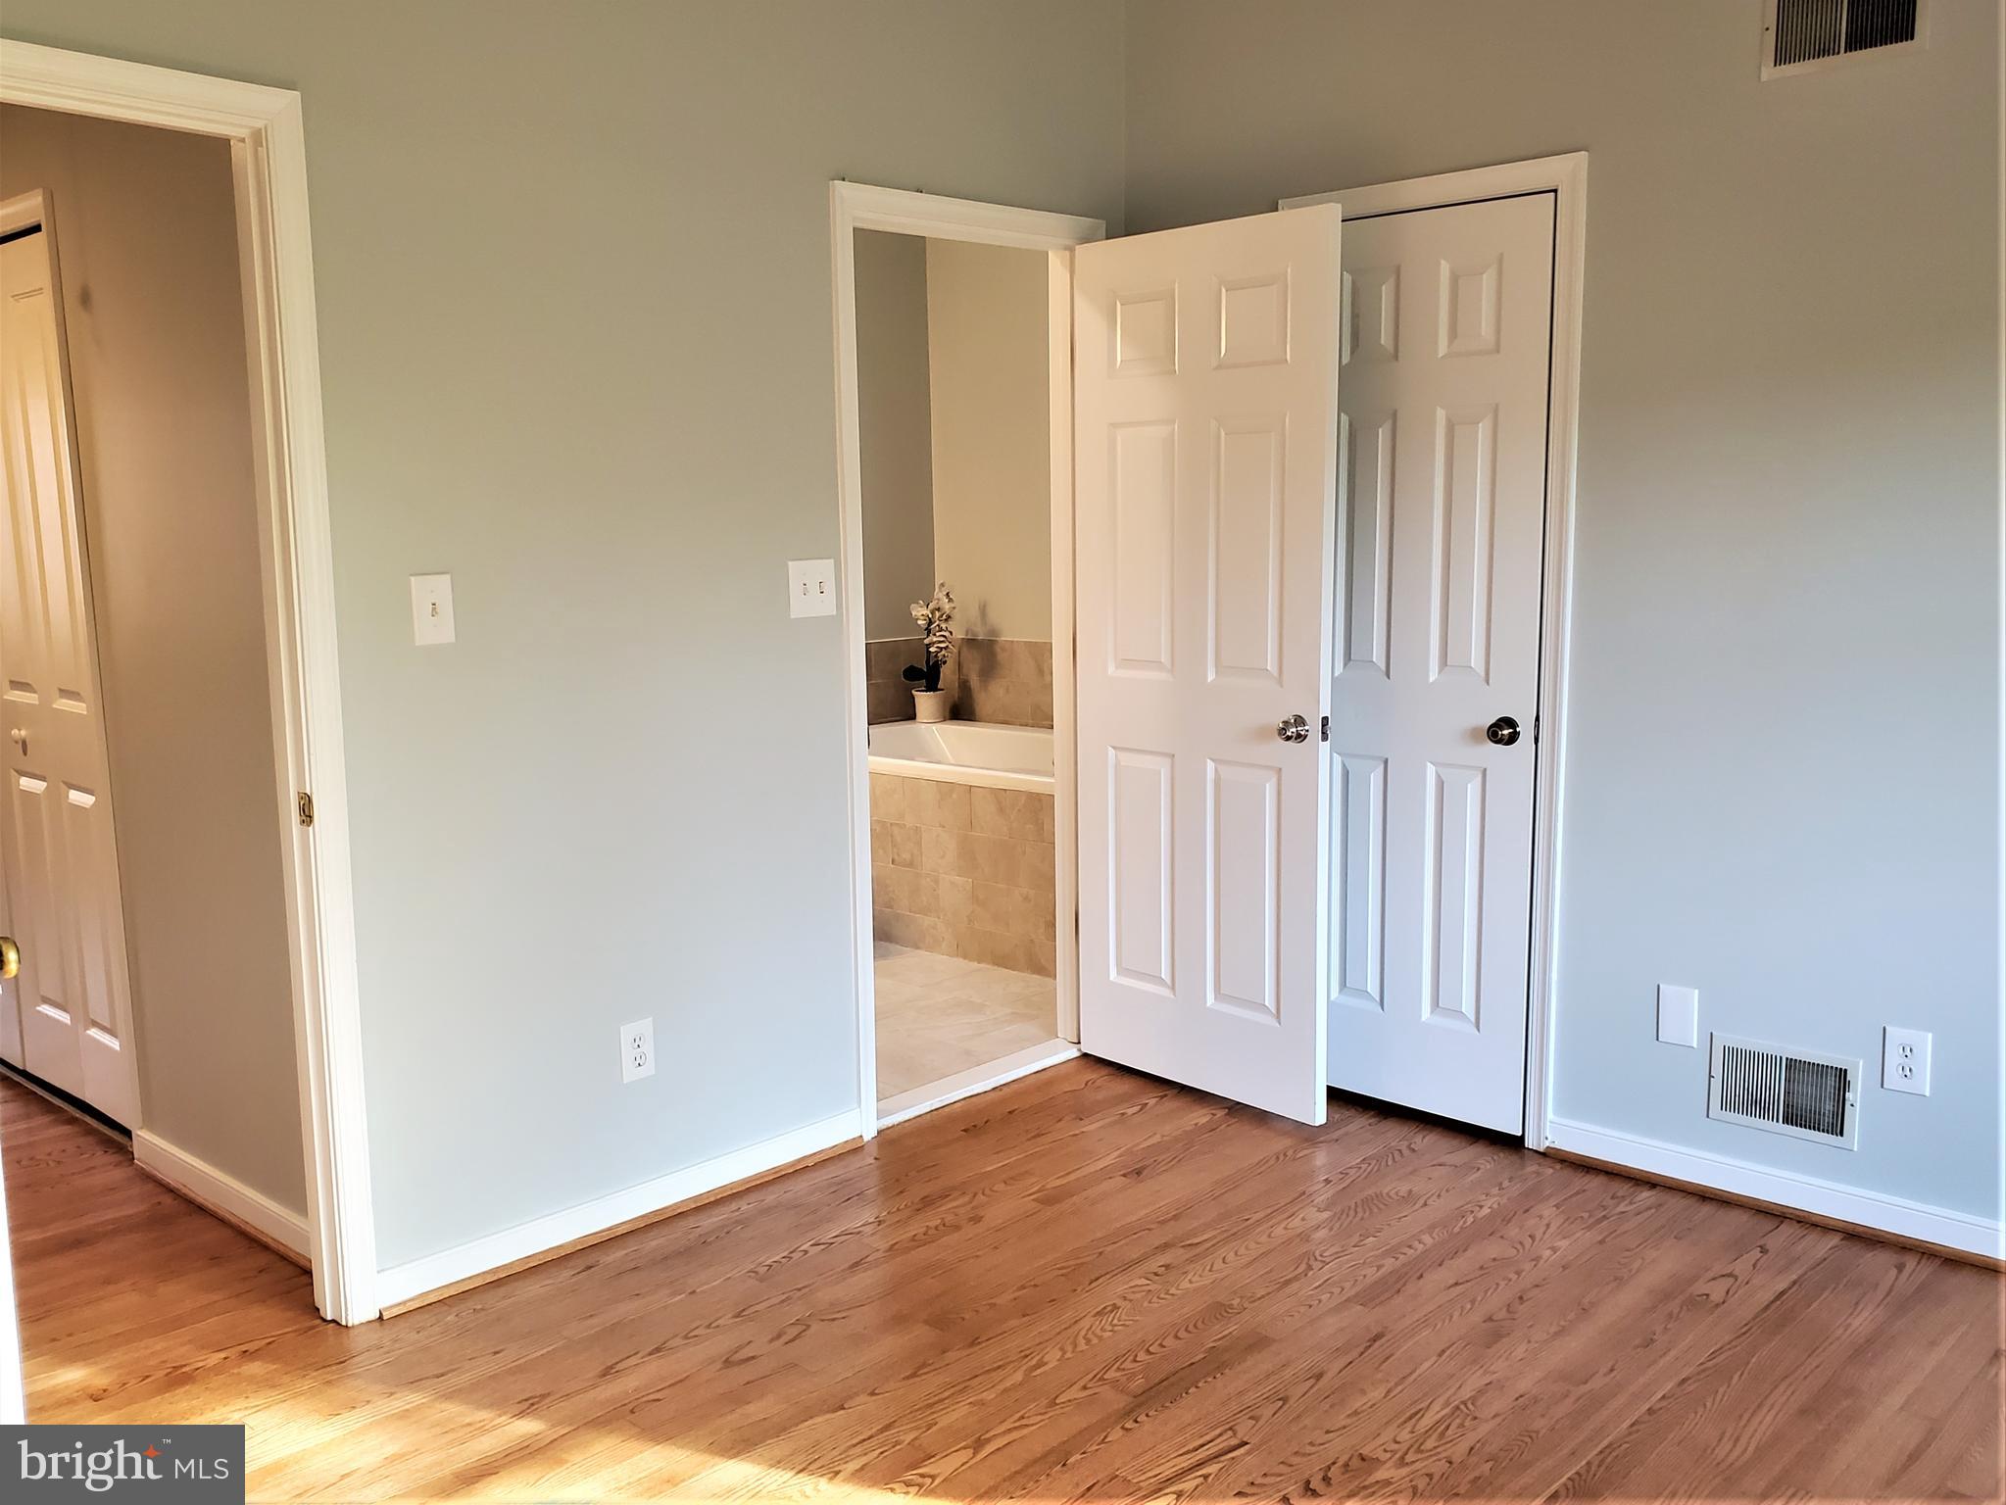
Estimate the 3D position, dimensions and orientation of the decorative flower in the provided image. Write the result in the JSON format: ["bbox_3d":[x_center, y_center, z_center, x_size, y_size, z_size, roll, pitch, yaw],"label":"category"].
[{"bbox_3d":[-0.257,-0.468,5.550,0.148,0.317,0.139,5,11,37],"label":"decorative flower"}]

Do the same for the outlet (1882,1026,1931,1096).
[{"bbox_3d":[1.676,0.575,2.798,0.076,0.119,0.010,6,11,42],"label":"outlet"}]

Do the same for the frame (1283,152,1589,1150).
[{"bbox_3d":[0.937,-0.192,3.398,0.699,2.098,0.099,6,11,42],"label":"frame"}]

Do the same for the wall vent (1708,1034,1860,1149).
[{"bbox_3d":[1.522,0.664,2.950,0.267,0.180,0.016,6,11,42],"label":"wall vent"}]

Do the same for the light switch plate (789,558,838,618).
[{"bbox_3d":[-0.398,-0.347,3.192,0.118,0.118,0.012,-9,11,-43],"label":"light switch plate"}]

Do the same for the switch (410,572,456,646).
[{"bbox_3d":[-0.994,-0.251,2.639,0.071,0.121,0.012,-9,11,-43],"label":"switch"}]

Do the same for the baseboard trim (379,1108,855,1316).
[{"bbox_3d":[-0.710,0.906,3.052,1.089,0.092,0.022,-9,11,-43],"label":"baseboard trim"}]

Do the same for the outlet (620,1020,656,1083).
[{"bbox_3d":[-0.724,0.596,3.006,0.070,0.117,0.010,-9,11,-43],"label":"outlet"}]

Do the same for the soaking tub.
[{"bbox_3d":[0.072,0.222,5.071,1.505,0.446,0.792,5,11,37],"label":"soaking tub"}]

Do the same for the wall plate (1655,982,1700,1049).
[{"bbox_3d":[1.374,0.538,3.071,0.078,0.120,0.009,6,11,42],"label":"wall plate"}]

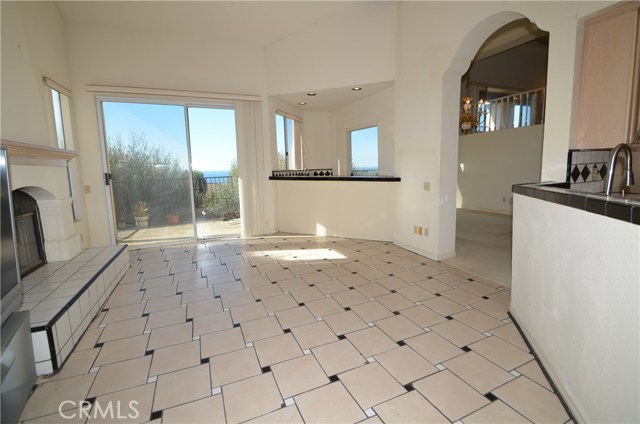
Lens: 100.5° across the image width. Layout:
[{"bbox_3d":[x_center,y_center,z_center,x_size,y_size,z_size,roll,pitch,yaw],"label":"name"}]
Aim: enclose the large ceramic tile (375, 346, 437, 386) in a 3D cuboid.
[{"bbox_3d":[0.546,0.972,1.706,0.290,0.010,0.290,-5,9,-26],"label":"large ceramic tile"}]

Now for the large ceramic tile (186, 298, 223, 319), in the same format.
[{"bbox_3d":[-1.074,0.895,2.483,0.297,0.010,0.297,-4,9,-25],"label":"large ceramic tile"}]

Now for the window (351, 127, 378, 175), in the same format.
[{"bbox_3d":[0.875,-1.153,5.200,0.080,0.920,0.930,-5,9,-26],"label":"window"}]

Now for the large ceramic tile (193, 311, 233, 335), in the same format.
[{"bbox_3d":[-0.910,0.941,2.252,0.298,0.010,0.298,-4,9,-24],"label":"large ceramic tile"}]

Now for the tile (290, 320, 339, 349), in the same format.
[{"bbox_3d":[-0.047,0.947,2.057,0.297,0.010,0.297,-4,9,-25],"label":"tile"}]

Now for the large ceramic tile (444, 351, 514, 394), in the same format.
[{"bbox_3d":[0.963,0.977,1.627,0.290,0.010,0.290,-5,9,-26],"label":"large ceramic tile"}]

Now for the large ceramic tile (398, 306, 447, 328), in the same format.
[{"bbox_3d":[0.876,0.886,2.285,0.290,0.010,0.290,-5,9,-26],"label":"large ceramic tile"}]

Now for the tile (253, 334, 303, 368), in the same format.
[{"bbox_3d":[-0.294,0.965,1.881,0.289,0.010,0.289,-4,9,-23],"label":"tile"}]

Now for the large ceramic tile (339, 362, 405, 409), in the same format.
[{"bbox_3d":[0.297,1.007,1.561,0.289,0.010,0.289,-4,9,-23],"label":"large ceramic tile"}]

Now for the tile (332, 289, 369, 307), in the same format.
[{"bbox_3d":[0.301,0.872,2.682,0.298,0.010,0.298,-4,9,-24],"label":"tile"}]

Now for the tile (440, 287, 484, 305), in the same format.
[{"bbox_3d":[1.423,0.854,2.676,0.298,0.010,0.298,-4,9,-24],"label":"tile"}]

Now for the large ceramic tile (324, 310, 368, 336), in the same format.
[{"bbox_3d":[0.209,0.922,2.225,0.297,0.010,0.297,-4,9,-25],"label":"large ceramic tile"}]

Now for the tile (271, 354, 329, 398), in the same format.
[{"bbox_3d":[-0.127,1.018,1.669,0.298,0.010,0.298,-4,9,-24],"label":"tile"}]

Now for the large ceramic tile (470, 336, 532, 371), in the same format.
[{"bbox_3d":[1.239,0.968,1.835,0.297,0.010,0.297,-4,9,-25],"label":"large ceramic tile"}]

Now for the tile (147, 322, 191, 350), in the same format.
[{"bbox_3d":[-1.162,0.965,2.082,0.298,0.010,0.298,-4,9,-24],"label":"tile"}]

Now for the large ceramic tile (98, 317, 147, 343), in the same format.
[{"bbox_3d":[-1.546,0.930,2.105,0.290,0.010,0.290,-5,9,-26],"label":"large ceramic tile"}]

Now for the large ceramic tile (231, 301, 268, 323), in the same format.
[{"bbox_3d":[-0.643,0.904,2.396,0.297,0.010,0.297,-4,9,-25],"label":"large ceramic tile"}]

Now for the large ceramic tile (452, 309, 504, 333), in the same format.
[{"bbox_3d":[1.295,0.893,2.203,0.290,0.010,0.290,-5,9,-26],"label":"large ceramic tile"}]

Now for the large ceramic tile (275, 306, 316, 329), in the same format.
[{"bbox_3d":[-0.216,0.913,2.311,0.297,0.010,0.297,-4,9,-25],"label":"large ceramic tile"}]

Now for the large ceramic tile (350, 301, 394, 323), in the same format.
[{"bbox_3d":[0.475,0.906,2.429,0.298,0.010,0.298,-4,9,-24],"label":"large ceramic tile"}]

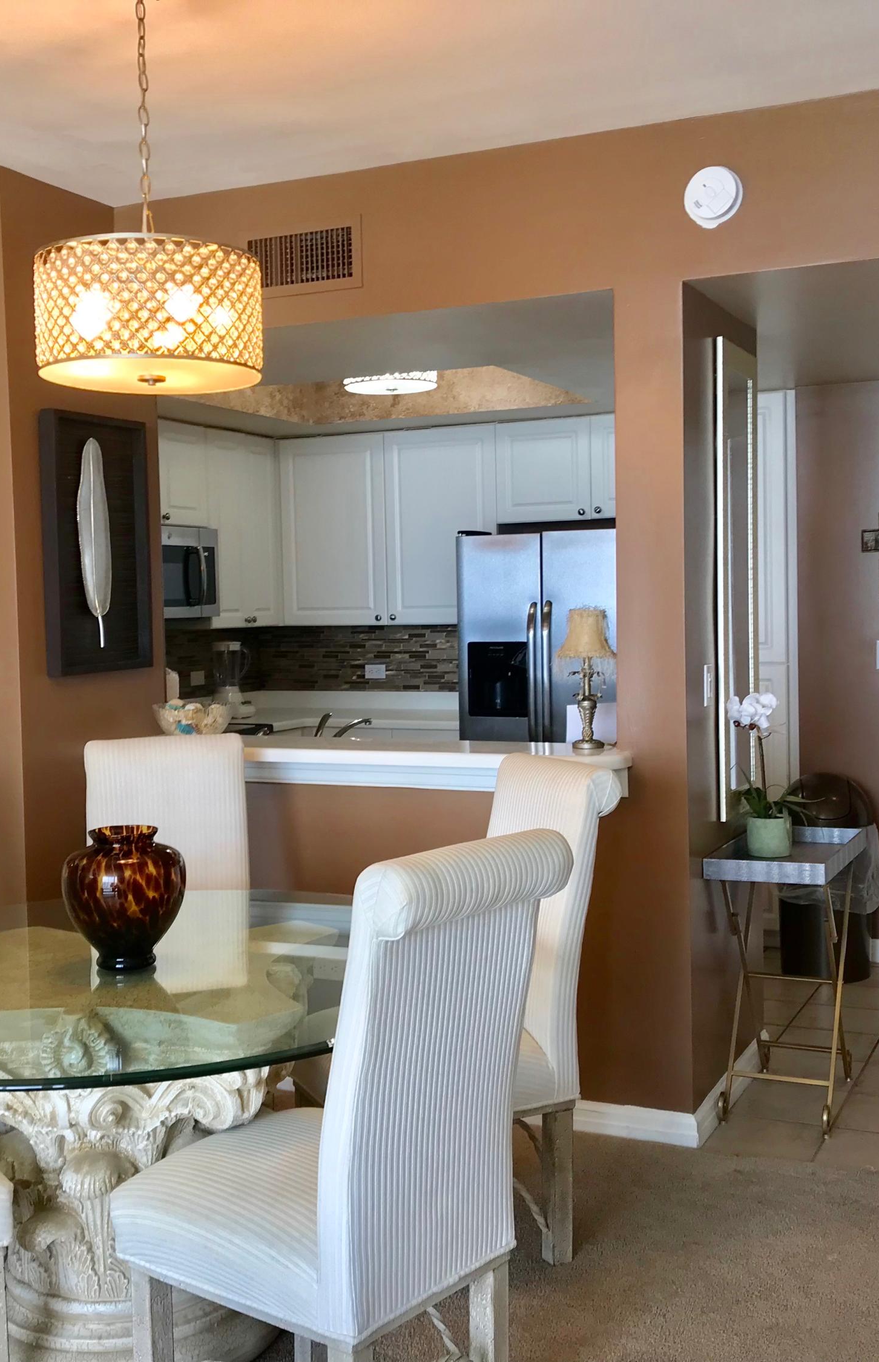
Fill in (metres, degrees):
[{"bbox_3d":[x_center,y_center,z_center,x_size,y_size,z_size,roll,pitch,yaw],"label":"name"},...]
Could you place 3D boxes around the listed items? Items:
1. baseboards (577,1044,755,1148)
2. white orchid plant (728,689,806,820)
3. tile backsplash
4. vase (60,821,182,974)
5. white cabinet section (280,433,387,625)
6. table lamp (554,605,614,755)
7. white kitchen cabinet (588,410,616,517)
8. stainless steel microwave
[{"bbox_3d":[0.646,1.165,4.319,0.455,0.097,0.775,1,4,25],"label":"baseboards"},{"bbox_3d":[0.922,0.222,4.142,0.200,0.400,0.200,0,4,25],"label":"white orchid plant"},{"bbox_3d":[-0.539,-0.087,7.009,1.260,0.335,0.810,1,4,25],"label":"tile backsplash"},{"bbox_3d":[-0.631,0.434,2.942,0.250,0.278,0.250,-1,3,0],"label":"vase"},{"bbox_3d":[-0.446,-0.734,7.249,0.591,0.912,0.330,0,4,25],"label":"white cabinet section"},{"bbox_3d":[0.399,-0.011,3.974,0.175,0.378,0.175,-1,3,0],"label":"table lamp"},{"bbox_3d":[0.948,-0.952,6.518,0.457,0.448,0.330,1,4,25],"label":"white kitchen cabinet"},{"bbox_3d":[-1.321,-0.479,6.412,0.390,0.420,0.760,0,4,25],"label":"stainless steel microwave"}]

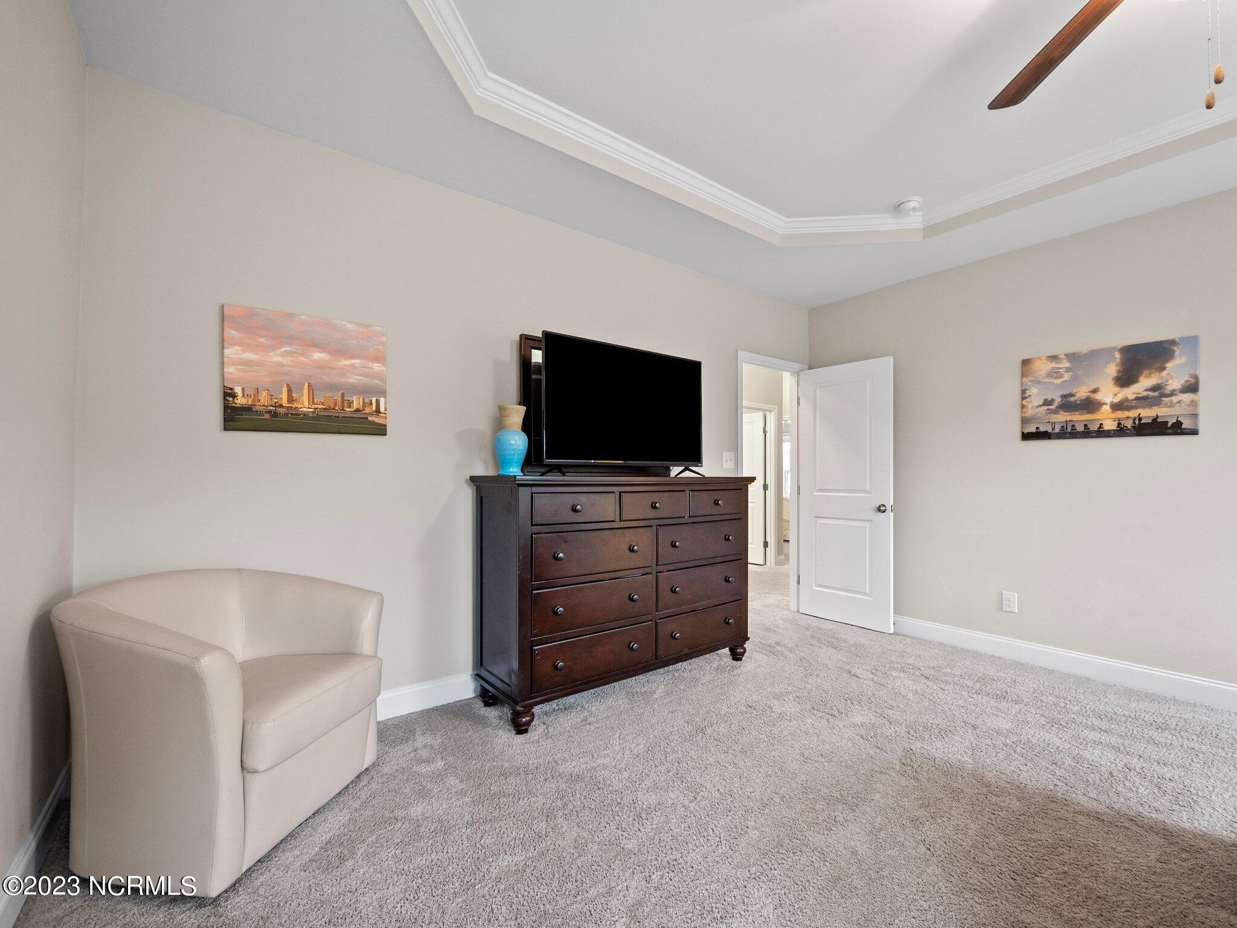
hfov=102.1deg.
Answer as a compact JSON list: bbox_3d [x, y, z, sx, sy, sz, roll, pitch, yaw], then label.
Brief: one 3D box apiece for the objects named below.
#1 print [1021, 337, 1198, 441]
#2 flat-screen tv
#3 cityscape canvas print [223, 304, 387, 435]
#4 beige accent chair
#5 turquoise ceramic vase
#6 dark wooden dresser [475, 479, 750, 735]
[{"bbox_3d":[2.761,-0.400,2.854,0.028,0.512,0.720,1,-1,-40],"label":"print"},{"bbox_3d":[0.056,-0.311,2.776,1.101,0.645,0.069,1,-1,-37],"label":"flat-screen tv"},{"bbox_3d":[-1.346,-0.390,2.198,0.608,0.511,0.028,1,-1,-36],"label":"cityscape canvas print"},{"bbox_3d":[-1.392,0.804,1.752,0.757,0.772,0.743,0,-1,10],"label":"beige accent chair"},{"bbox_3d":[-0.527,-0.115,2.460,0.164,0.350,0.164,1,-1,-37],"label":"turquoise ceramic vase"},{"bbox_3d":[0.065,0.645,2.807,1.638,1.143,0.479,1,-1,-37],"label":"dark wooden dresser"}]

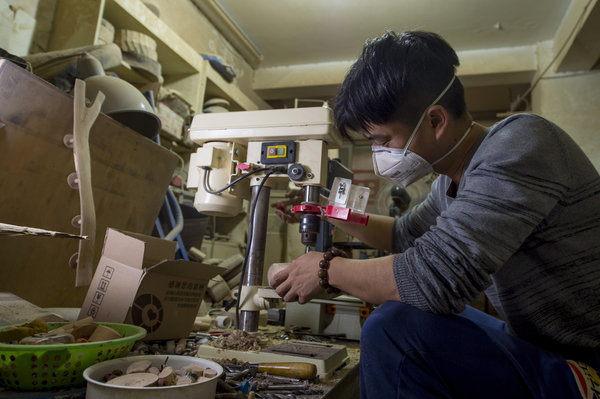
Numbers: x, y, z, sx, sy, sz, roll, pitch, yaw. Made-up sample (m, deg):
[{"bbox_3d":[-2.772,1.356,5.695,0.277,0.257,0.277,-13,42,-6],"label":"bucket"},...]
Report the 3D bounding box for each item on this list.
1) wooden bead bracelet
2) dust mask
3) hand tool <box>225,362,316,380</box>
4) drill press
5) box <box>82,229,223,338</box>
[{"bbox_3d":[0.069,0.136,0.690,0.020,0.075,0.080,1,-11,40],"label":"wooden bead bracelet"},{"bbox_3d":[0.240,-0.128,0.735,0.200,0.140,0.145,-29,-15,0],"label":"dust mask"},{"bbox_3d":[-0.057,0.306,0.660,0.180,0.030,0.030,3,-13,6],"label":"hand tool"},{"bbox_3d":[-0.081,0.079,0.880,0.367,0.537,0.228,1,-13,15],"label":"drill press"},{"bbox_3d":[-0.363,0.230,0.935,0.180,0.220,0.225,12,-10,29],"label":"box"}]

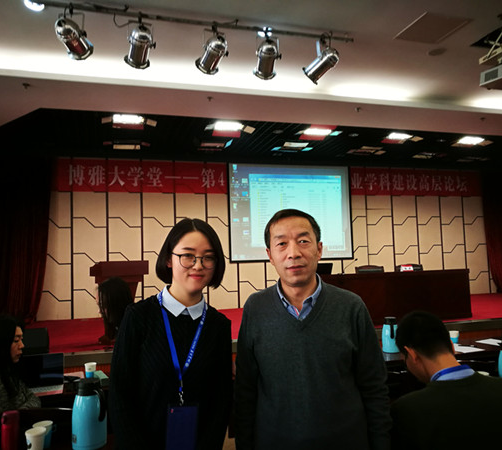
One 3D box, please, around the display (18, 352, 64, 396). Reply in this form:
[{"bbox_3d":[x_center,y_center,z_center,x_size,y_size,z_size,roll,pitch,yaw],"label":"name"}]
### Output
[{"bbox_3d":[-1.319,0.913,2.852,0.325,0.190,0.295,0,-4,-19],"label":"display"}]

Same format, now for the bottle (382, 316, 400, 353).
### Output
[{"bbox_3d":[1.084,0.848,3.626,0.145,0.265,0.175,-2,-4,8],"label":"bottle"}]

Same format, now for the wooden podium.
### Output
[{"bbox_3d":[-1.878,1.101,6.765,0.690,1.140,0.520,1,-5,-33],"label":"wooden podium"}]

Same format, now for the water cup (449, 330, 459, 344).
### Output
[{"bbox_3d":[1.698,0.942,3.912,0.077,0.090,0.077,-2,-4,0],"label":"water cup"}]

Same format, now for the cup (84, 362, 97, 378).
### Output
[{"bbox_3d":[-1.079,0.976,3.145,0.077,0.090,0.077,-1,-4,-17],"label":"cup"}]

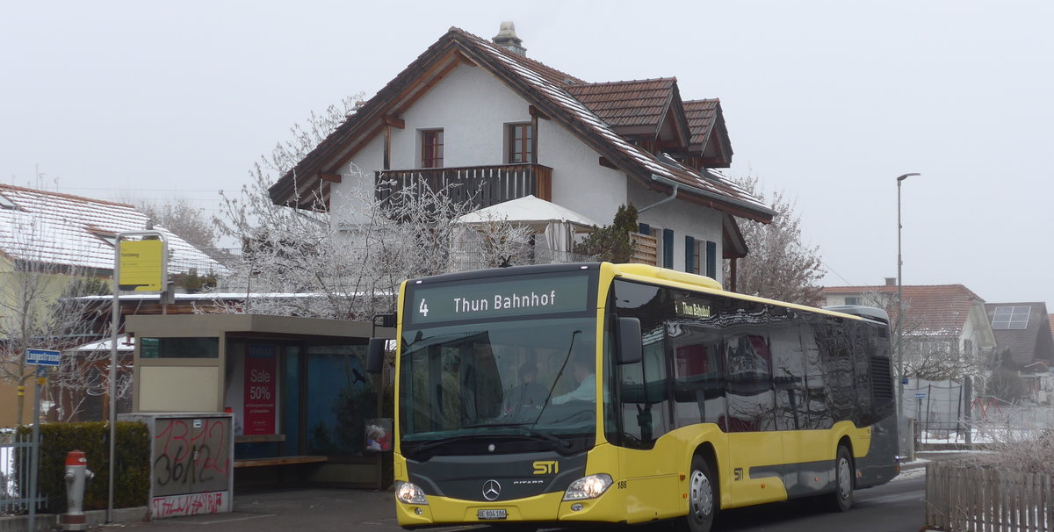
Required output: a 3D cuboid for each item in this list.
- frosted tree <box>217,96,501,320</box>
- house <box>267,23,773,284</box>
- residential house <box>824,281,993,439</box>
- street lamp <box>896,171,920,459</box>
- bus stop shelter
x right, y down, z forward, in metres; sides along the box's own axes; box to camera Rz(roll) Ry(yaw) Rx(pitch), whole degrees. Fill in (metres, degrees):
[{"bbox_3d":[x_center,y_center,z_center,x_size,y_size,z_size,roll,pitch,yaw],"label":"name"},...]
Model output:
[{"bbox_3d":[-3.110,0.476,32.538,4.700,6.500,4.400,0,-4,0],"label":"frosted tree"},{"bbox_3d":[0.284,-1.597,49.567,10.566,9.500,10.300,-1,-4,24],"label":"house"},{"bbox_3d":[18.714,4.575,87.898,7.800,7.600,8.300,-1,-4,23],"label":"residential house"},{"bbox_3d":[9.805,1.247,46.022,0.660,7.328,0.270,-1,-4,25],"label":"street lamp"},{"bbox_3d":[-3.770,2.150,27.180,2.160,2.630,4.650,-1,-4,25],"label":"bus stop shelter"}]

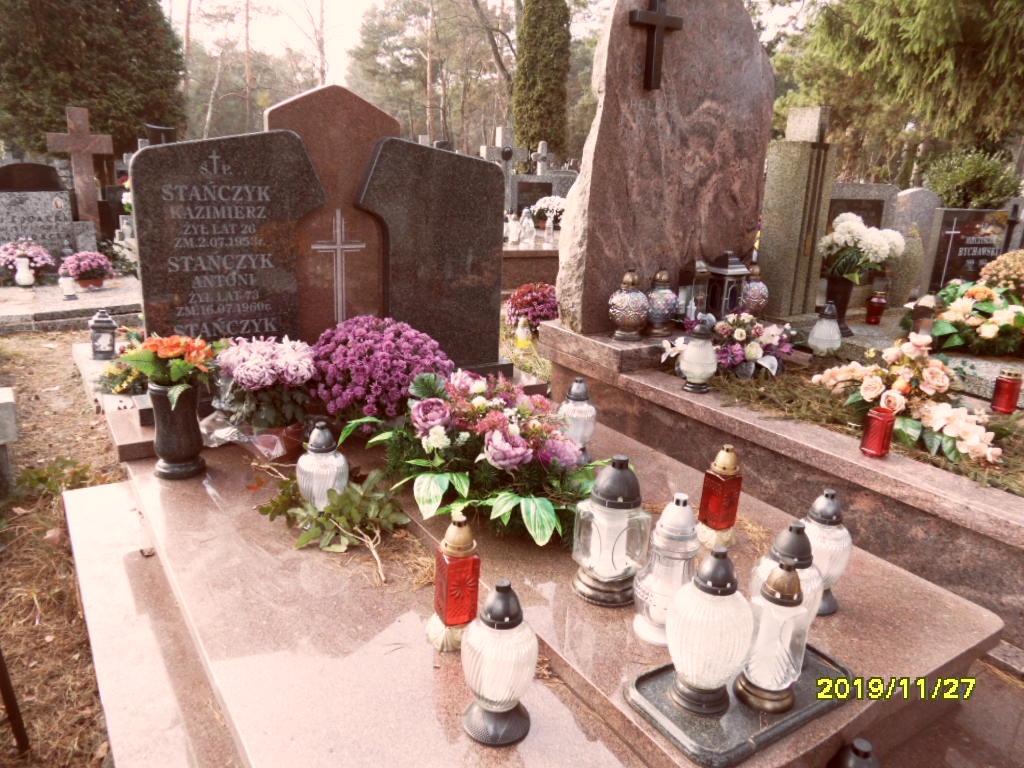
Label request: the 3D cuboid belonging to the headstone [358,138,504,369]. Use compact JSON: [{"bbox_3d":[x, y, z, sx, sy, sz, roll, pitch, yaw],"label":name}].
[{"bbox_3d":[-0.341,-0.529,3.026,0.679,0.950,0.070,-8,20,-34],"label":"headstone"}]

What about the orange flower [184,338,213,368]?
[{"bbox_3d":[-0.870,-0.085,1.970,0.078,0.080,0.075,-4,18,-24],"label":"orange flower"}]

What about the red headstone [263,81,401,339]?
[{"bbox_3d":[-0.707,-0.584,2.870,0.522,1.149,0.074,-9,21,-34],"label":"red headstone"}]

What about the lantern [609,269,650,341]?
[{"bbox_3d":[0.450,-0.305,2.720,0.158,0.268,0.158,3,14,0],"label":"lantern"}]

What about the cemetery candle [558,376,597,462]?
[{"bbox_3d":[0.204,0.113,2.201,0.120,0.268,0.120,5,17,6],"label":"cemetery candle"}]

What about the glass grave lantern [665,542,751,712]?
[{"bbox_3d":[0.328,0.403,1.173,0.147,0.288,0.147,9,17,18],"label":"glass grave lantern"}]

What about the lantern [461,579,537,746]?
[{"bbox_3d":[-0.016,0.481,1.257,0.136,0.298,0.136,3,17,-1],"label":"lantern"}]

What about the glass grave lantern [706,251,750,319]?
[{"bbox_3d":[1.085,-0.481,3.544,0.150,0.344,0.150,-8,20,-34],"label":"glass grave lantern"}]

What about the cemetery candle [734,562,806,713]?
[{"bbox_3d":[0.483,0.453,1.294,0.114,0.276,0.114,-8,20,-34],"label":"cemetery candle"}]

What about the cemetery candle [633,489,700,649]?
[{"bbox_3d":[0.316,0.358,1.414,0.120,0.295,0.120,4,16,0],"label":"cemetery candle"}]

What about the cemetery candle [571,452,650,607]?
[{"bbox_3d":[0.212,0.304,1.532,0.155,0.312,0.155,18,21,41],"label":"cemetery candle"}]

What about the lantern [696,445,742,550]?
[{"bbox_3d":[0.511,0.274,1.733,0.095,0.258,0.095,-10,21,-36],"label":"lantern"}]

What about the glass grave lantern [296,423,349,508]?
[{"bbox_3d":[-0.492,0.223,1.835,0.135,0.263,0.135,4,16,0],"label":"glass grave lantern"}]

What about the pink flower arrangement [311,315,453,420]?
[{"bbox_3d":[-0.461,-0.011,2.571,0.475,0.436,0.475,-8,20,-34],"label":"pink flower arrangement"}]

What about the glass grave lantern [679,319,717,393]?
[{"bbox_3d":[0.709,-0.105,2.648,0.138,0.267,0.138,-8,20,-34],"label":"glass grave lantern"}]

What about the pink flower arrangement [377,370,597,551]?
[{"bbox_3d":[-0.080,0.162,2.103,0.553,0.340,0.485,-8,20,-34],"label":"pink flower arrangement"}]

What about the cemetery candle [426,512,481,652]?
[{"bbox_3d":[-0.116,0.384,1.408,0.095,0.266,0.095,-4,17,-24],"label":"cemetery candle"}]

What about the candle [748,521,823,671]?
[{"bbox_3d":[0.503,0.387,1.288,0.124,0.270,0.124,11,18,24],"label":"candle"}]

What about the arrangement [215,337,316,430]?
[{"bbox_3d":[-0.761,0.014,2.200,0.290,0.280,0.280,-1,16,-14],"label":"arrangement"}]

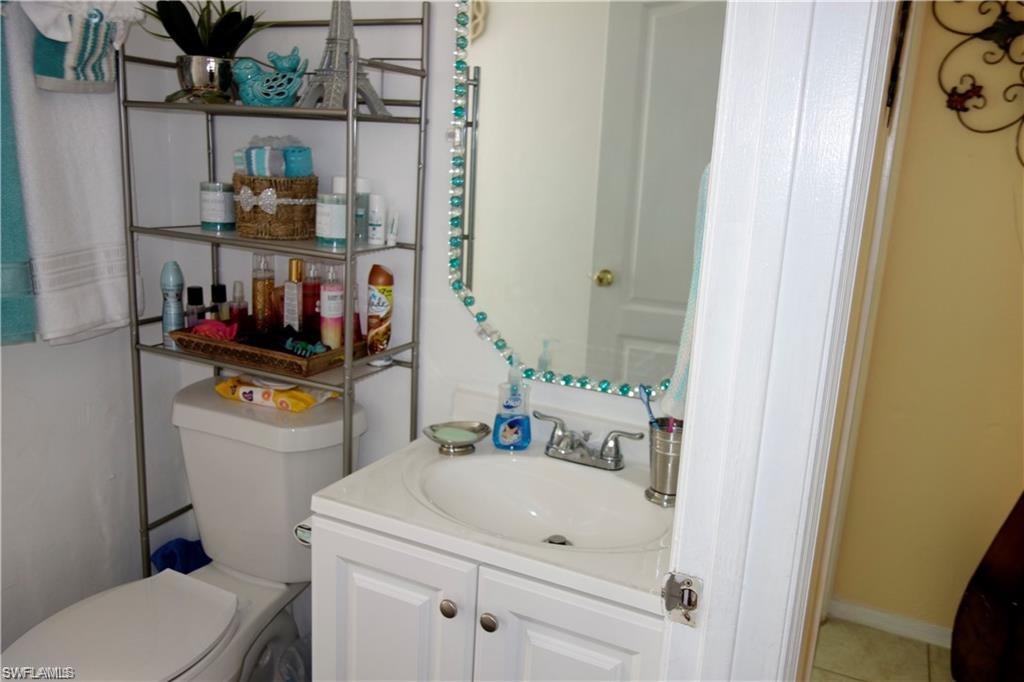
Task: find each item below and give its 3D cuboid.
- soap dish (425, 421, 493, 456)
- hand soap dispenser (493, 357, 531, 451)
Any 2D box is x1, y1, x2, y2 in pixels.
[{"bbox_3d":[-0.106,0.188,1.517,0.130,0.038,0.110,5,13,6],"label":"soap dish"},{"bbox_3d":[0.004,0.119,1.538,0.073,0.176,0.050,6,13,12],"label":"hand soap dispenser"}]

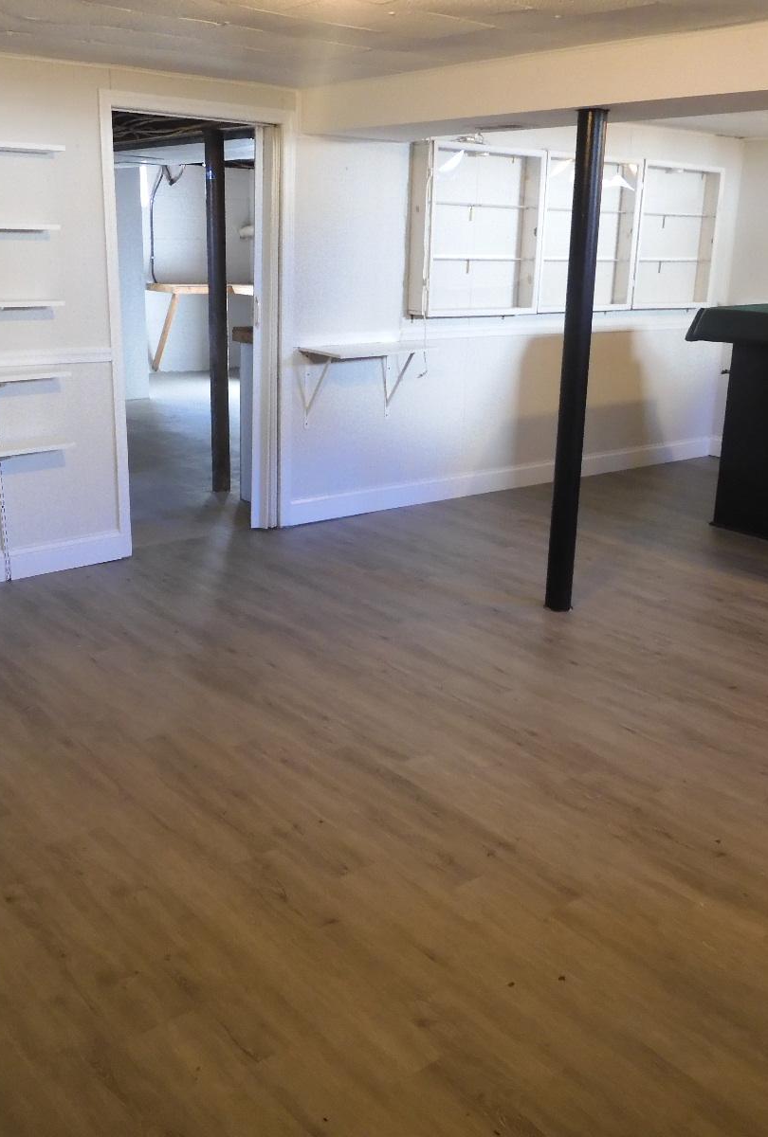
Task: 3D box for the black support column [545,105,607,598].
[{"bbox_3d":[0.728,-0.733,4.005,0.104,1.875,0.104,-13,22,-38],"label":"black support column"}]

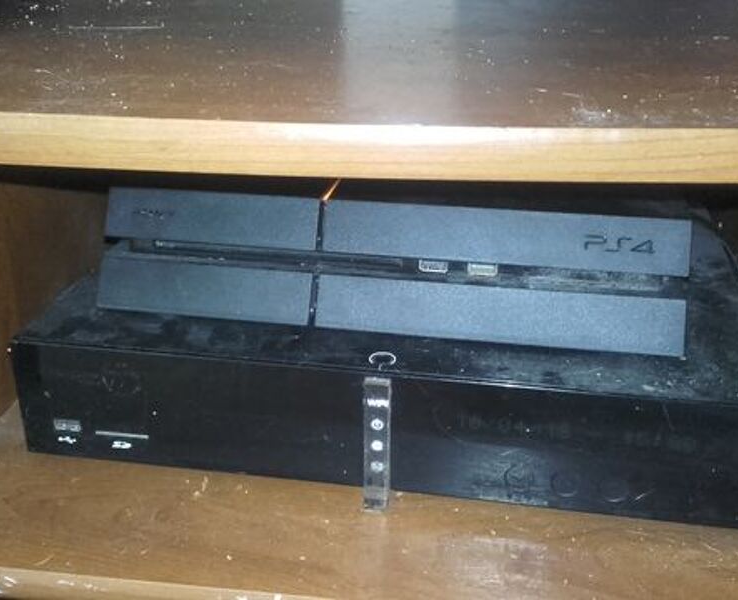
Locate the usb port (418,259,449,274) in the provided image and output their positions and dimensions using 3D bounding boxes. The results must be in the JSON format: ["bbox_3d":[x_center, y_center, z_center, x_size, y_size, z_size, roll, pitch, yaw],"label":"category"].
[{"bbox_3d":[0.031,-0.018,0.393,0.014,0.006,0.009,4,26,10],"label":"usb port"}]

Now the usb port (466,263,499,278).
[{"bbox_3d":[0.053,-0.016,0.390,0.014,0.006,0.009,4,26,10],"label":"usb port"}]

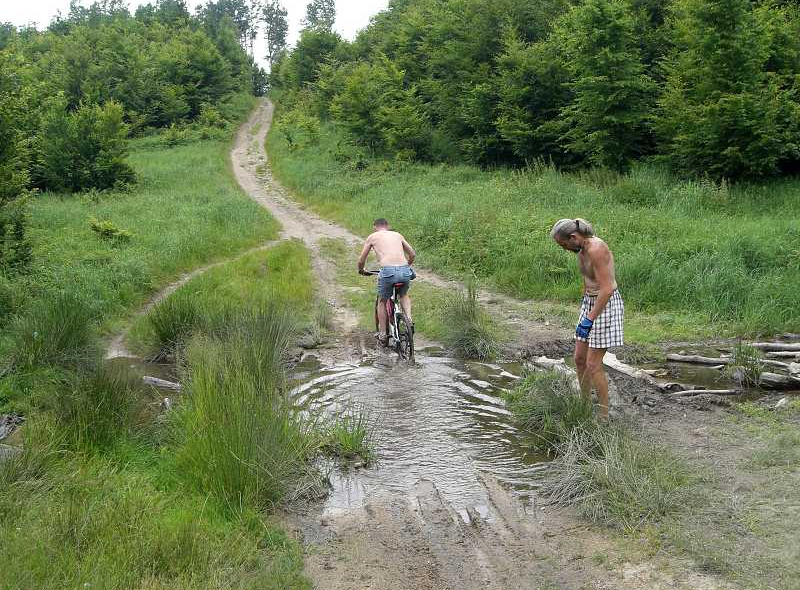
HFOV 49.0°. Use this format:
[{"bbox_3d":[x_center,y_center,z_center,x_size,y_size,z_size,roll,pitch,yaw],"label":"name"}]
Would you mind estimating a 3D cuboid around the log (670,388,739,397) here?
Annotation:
[{"bbox_3d":[3.047,0.984,8.750,0.735,0.050,0.060,-1,4,-16],"label":"log"}]

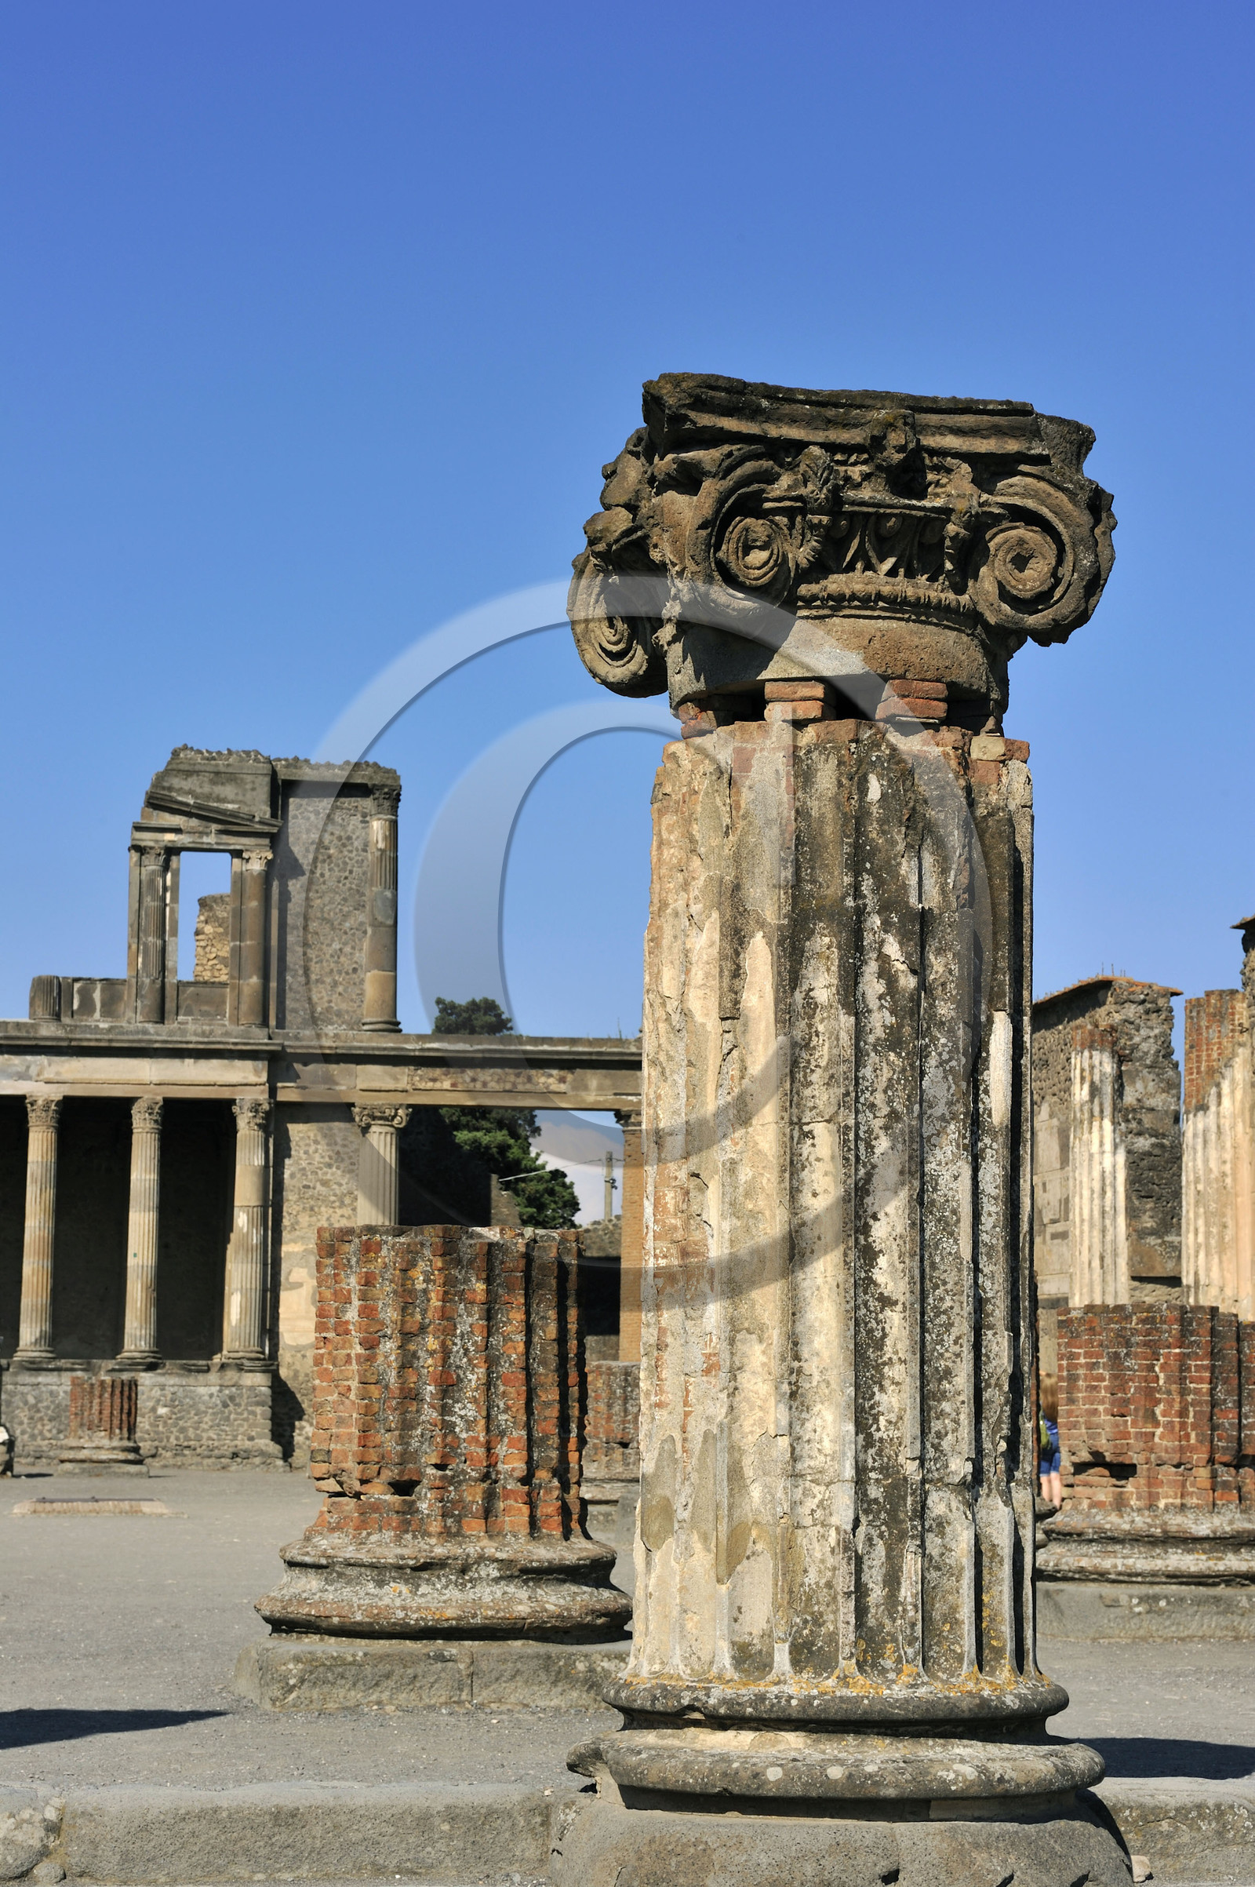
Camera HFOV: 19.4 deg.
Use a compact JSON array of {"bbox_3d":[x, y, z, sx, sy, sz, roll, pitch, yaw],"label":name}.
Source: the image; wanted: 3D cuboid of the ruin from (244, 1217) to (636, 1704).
[{"bbox_3d":[-0.709,2.034,14.371,1.600,1.785,1.600,2,-7,-10],"label":"ruin"}]

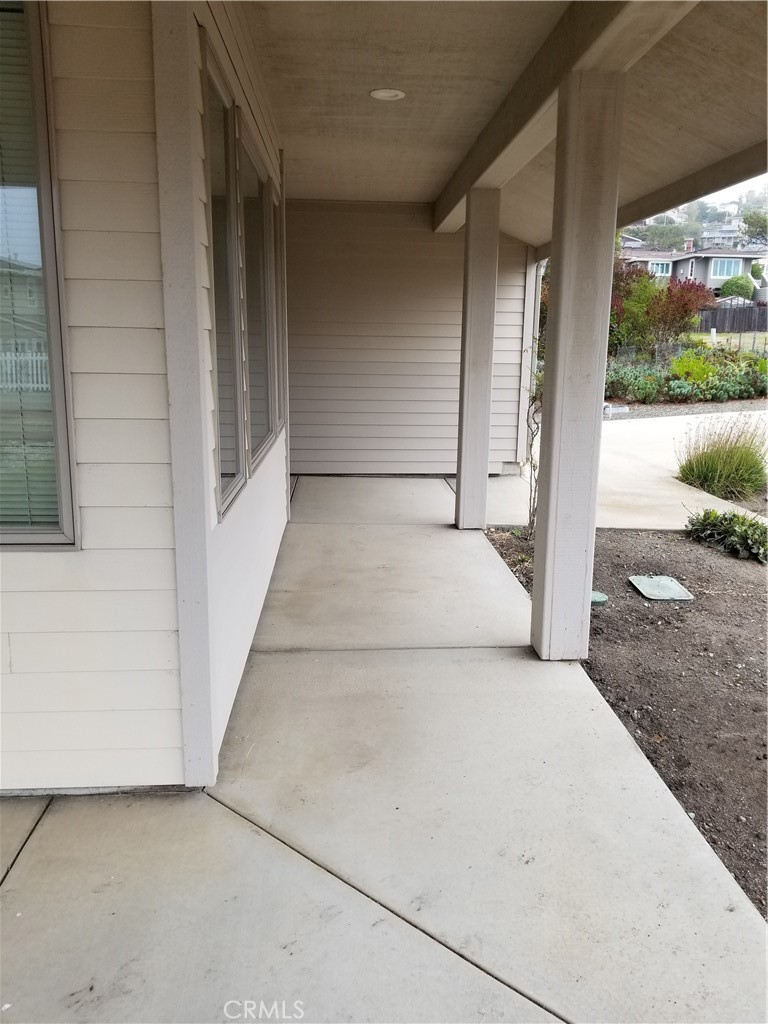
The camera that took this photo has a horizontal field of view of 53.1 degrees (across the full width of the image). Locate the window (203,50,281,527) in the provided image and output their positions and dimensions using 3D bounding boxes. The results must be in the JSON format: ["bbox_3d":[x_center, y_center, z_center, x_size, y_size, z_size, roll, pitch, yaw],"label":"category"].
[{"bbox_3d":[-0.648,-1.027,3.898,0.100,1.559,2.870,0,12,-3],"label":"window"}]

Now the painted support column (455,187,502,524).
[{"bbox_3d":[0.686,-1.074,5.682,0.197,2.429,0.197,0,12,-3],"label":"painted support column"}]

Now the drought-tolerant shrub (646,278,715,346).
[{"bbox_3d":[9.638,-6.452,25.000,2.000,2.350,1.800,0,12,-3],"label":"drought-tolerant shrub"}]

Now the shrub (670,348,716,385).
[{"bbox_3d":[7.621,-3.595,19.000,0.950,0.850,0.850,0,12,-3],"label":"shrub"}]

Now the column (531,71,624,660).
[{"bbox_3d":[0.815,-0.535,3.293,0.203,2.408,0.200,0,12,-3],"label":"column"}]

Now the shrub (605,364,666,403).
[{"bbox_3d":[5.635,-2.890,17.300,1.250,0.850,1.000,0,12,-3],"label":"shrub"}]

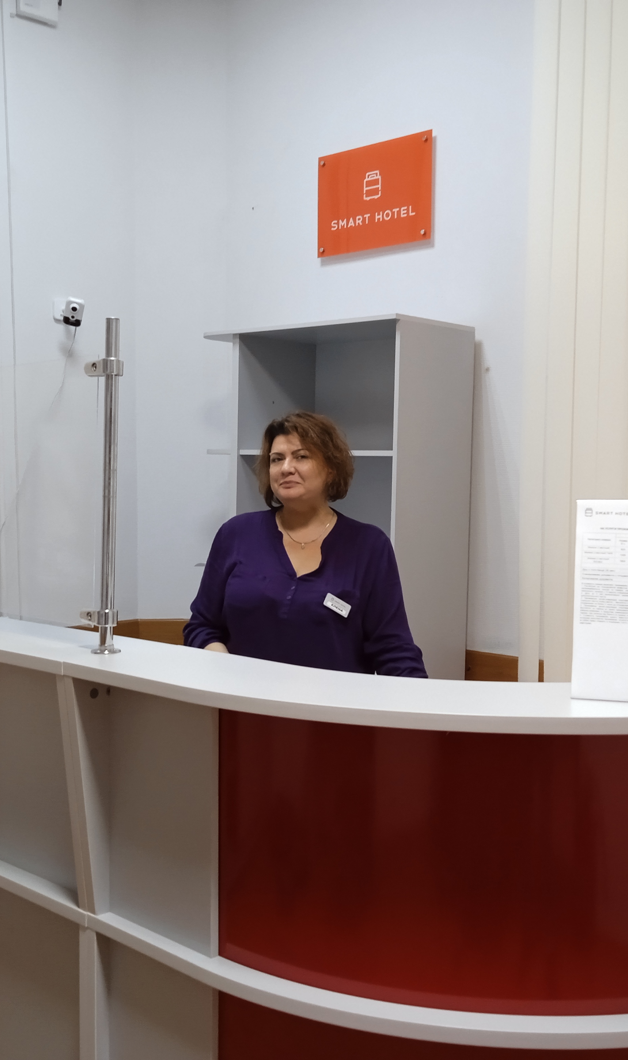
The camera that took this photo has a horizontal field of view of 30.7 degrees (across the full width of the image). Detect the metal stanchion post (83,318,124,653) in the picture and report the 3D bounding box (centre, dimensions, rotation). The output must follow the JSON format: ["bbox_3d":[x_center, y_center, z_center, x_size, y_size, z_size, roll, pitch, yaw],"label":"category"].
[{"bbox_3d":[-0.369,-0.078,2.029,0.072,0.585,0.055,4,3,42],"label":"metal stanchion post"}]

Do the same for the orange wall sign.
[{"bbox_3d":[0.193,-1.060,3.644,0.465,0.328,0.020,3,4,42],"label":"orange wall sign"}]

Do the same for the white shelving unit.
[{"bbox_3d":[0.055,0.321,3.604,0.797,1.878,0.370,3,4,42],"label":"white shelving unit"}]

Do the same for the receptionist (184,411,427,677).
[{"bbox_3d":[-0.024,0.518,2.666,0.530,1.575,0.340,1,3,16],"label":"receptionist"}]

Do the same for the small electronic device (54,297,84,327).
[{"bbox_3d":[-0.814,-0.729,3.821,0.070,0.107,0.090,-1,21,-34],"label":"small electronic device"}]

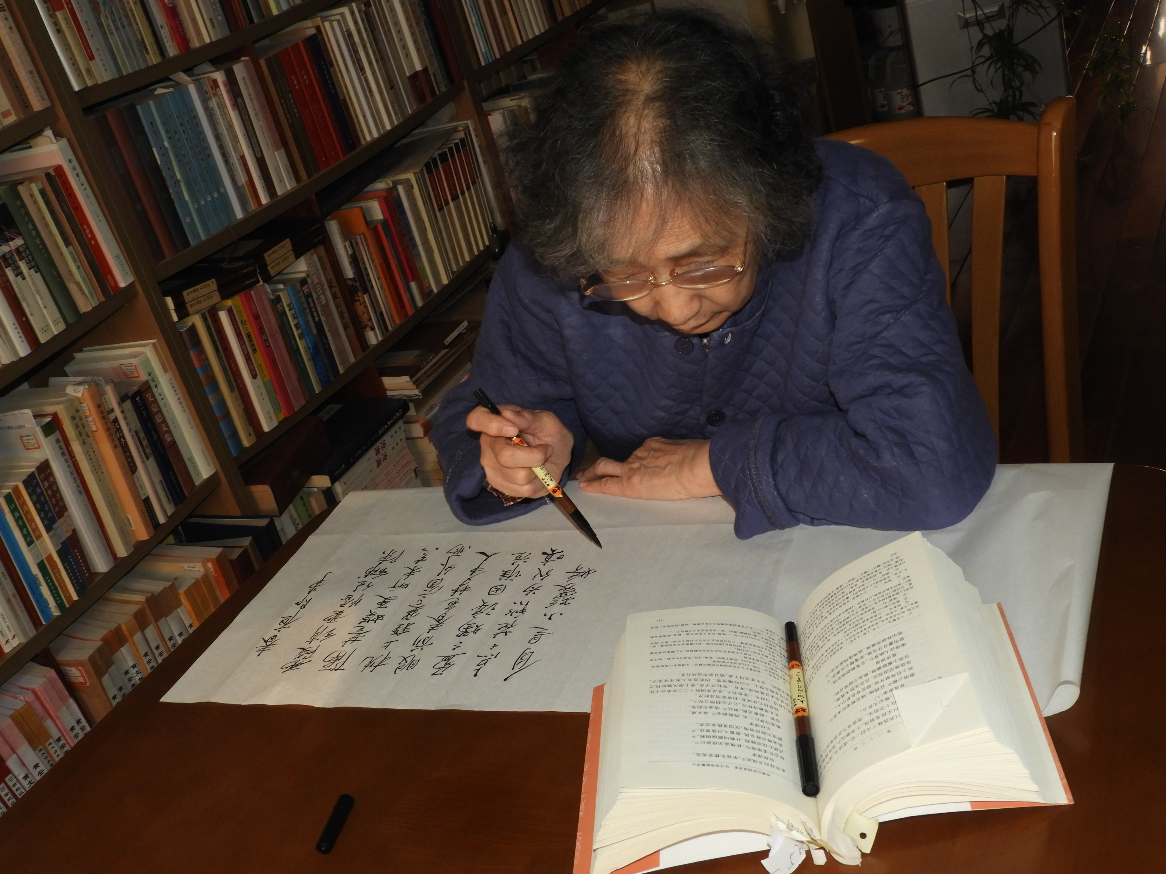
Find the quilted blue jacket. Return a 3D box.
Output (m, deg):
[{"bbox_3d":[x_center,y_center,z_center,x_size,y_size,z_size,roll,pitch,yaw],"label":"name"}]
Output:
[{"bbox_3d":[0.161,0.010,1.310,0.560,0.580,0.420,-7,26,22],"label":"quilted blue jacket"}]

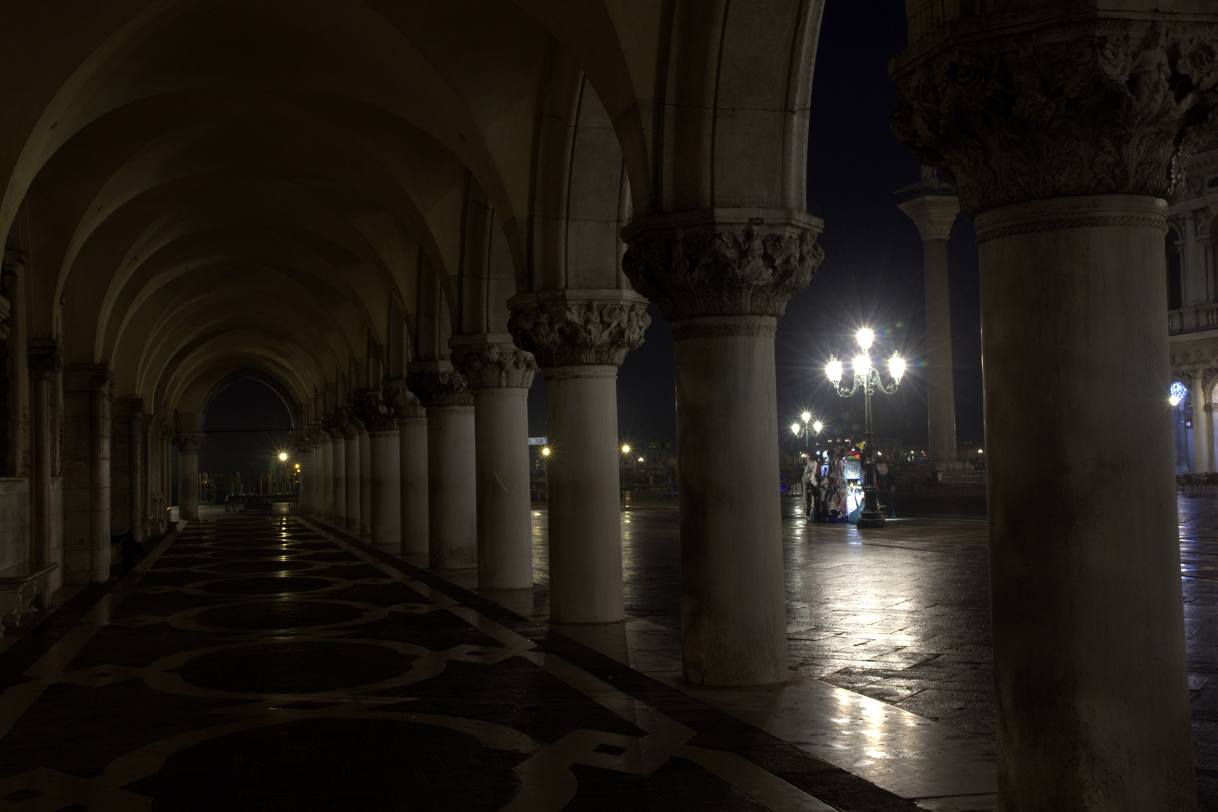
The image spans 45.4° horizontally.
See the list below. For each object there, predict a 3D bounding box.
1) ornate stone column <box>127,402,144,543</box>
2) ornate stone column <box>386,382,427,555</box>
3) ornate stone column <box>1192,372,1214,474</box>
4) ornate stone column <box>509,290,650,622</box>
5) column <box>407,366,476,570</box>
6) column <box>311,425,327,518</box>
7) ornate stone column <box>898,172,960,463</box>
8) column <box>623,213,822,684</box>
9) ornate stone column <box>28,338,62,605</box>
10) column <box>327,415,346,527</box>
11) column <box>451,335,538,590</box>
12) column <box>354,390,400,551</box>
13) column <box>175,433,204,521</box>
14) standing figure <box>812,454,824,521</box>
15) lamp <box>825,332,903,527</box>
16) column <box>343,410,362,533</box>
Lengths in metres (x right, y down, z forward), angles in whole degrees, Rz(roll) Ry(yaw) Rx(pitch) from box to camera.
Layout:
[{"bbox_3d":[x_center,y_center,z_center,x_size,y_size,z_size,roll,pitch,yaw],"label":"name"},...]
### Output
[{"bbox_3d":[-10.824,1.503,33.288,0.380,3.249,0.380,-1,-3,-15],"label":"ornate stone column"},{"bbox_3d":[-3.336,1.080,25.618,1.200,3.050,1.200,-1,-3,-15],"label":"ornate stone column"},{"bbox_3d":[29.696,0.845,73.110,0.850,5.192,0.850,-1,-3,-15],"label":"ornate stone column"},{"bbox_3d":[-0.252,0.518,14.492,1.300,3.220,1.300,-1,-3,-15],"label":"ornate stone column"},{"bbox_3d":[-2.357,0.896,21.872,1.220,3.050,1.220,-1,-3,-15],"label":"column"},{"bbox_3d":[-9.682,2.264,49.875,1.200,3.070,1.200,-1,-3,-15],"label":"column"},{"bbox_3d":[17.963,-4.387,79.313,2.700,14.838,2.700,-1,-3,-15],"label":"ornate stone column"},{"bbox_3d":[0.847,0.311,10.294,1.300,3.220,1.300,-1,-3,-15],"label":"column"},{"bbox_3d":[-6.855,0.827,17.600,0.360,3.190,0.480,-1,-3,-15],"label":"ornate stone column"},{"bbox_3d":[-7.942,1.966,43.881,1.300,3.220,1.300,-1,-3,-15],"label":"column"},{"bbox_3d":[-1.301,0.698,17.836,1.200,3.050,1.200,-1,-3,-15],"label":"column"},{"bbox_3d":[-4.646,1.346,31.286,1.500,3.220,1.500,-1,-3,-15],"label":"column"},{"bbox_3d":[-15.862,2.629,54.861,1.250,3.220,1.250,-1,-3,-15],"label":"column"},{"bbox_3d":[5.355,2.091,37.421,0.500,1.753,0.400,-2,-2,8],"label":"standing figure"},{"bbox_3d":[6.359,0.516,35.556,1.880,4.950,1.750,-2,-2,10],"label":"lamp"},{"bbox_3d":[-6.844,1.759,39.683,1.300,3.220,1.300,-1,-3,-15],"label":"column"}]

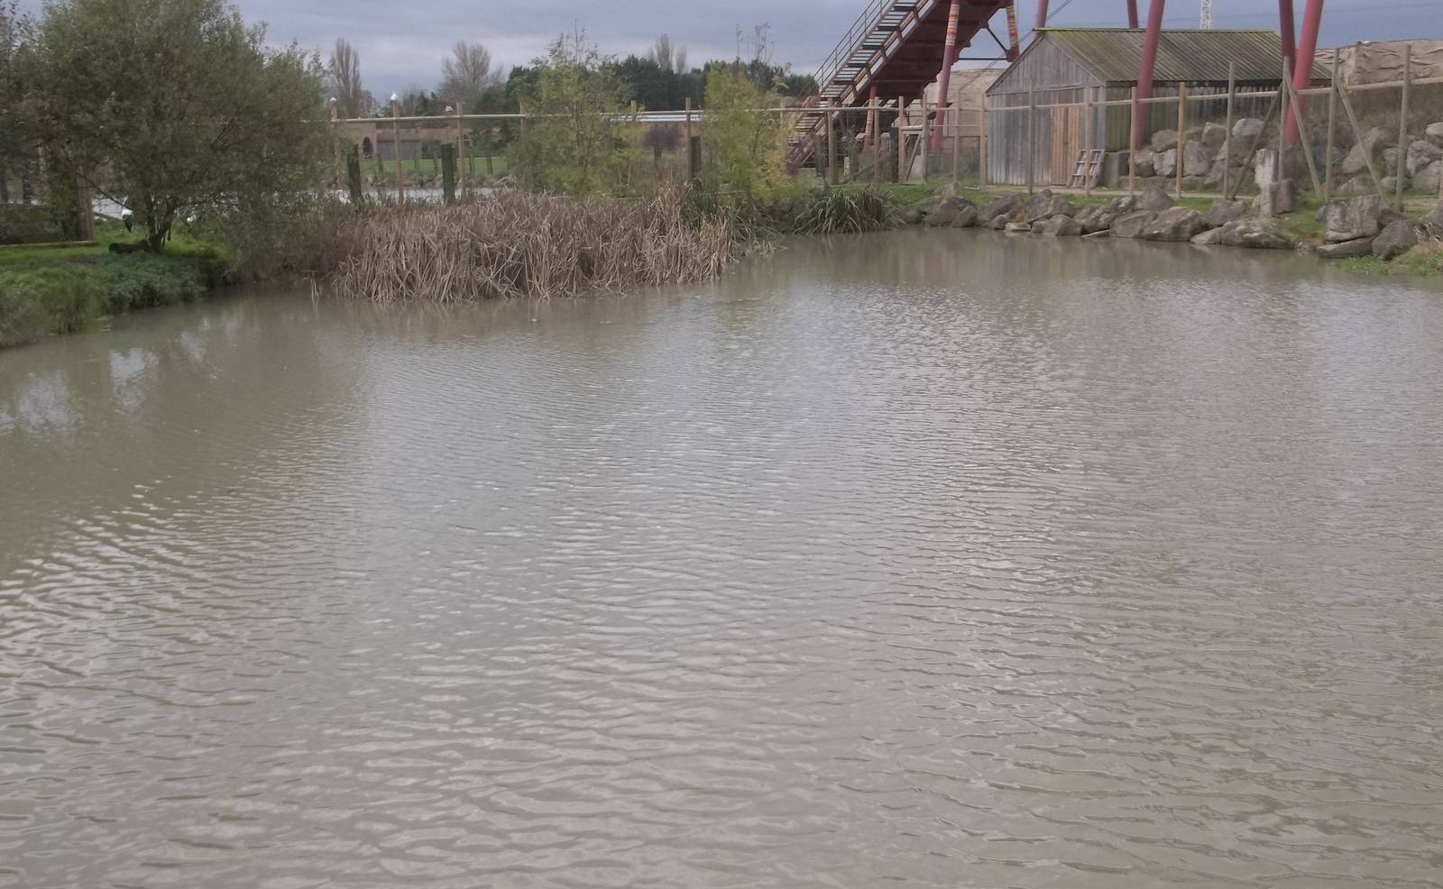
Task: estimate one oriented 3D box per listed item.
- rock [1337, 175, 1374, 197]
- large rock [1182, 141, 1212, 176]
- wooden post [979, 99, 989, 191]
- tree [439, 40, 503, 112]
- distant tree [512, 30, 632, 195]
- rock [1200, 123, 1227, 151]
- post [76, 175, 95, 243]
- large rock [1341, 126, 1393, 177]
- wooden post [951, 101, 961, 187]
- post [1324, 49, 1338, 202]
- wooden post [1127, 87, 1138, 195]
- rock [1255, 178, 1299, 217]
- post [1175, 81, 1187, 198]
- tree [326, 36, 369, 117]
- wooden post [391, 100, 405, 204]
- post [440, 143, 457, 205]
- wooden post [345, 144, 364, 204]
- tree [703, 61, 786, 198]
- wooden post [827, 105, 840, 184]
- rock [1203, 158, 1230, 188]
[{"bbox_3d":[13.369,-5.454,29.000,0.800,0.480,0.650,4,14,24],"label":"rock"},{"bbox_3d":[11.586,-6.960,33.500,0.740,0.850,0.650,3,14,19],"label":"large rock"},{"bbox_3d":[6.614,-7.541,34.563,0.125,2.215,0.125,1,13,11],"label":"wooden post"},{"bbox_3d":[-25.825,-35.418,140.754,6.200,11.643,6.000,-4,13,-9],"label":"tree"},{"bbox_3d":[-3.363,-7.195,30.115,2.700,3.602,2.500,-3,12,-6],"label":"distant tree"},{"bbox_3d":[12.342,-7.705,34.500,0.720,0.700,0.650,3,14,19],"label":"rock"},{"bbox_3d":[-10.830,-4.011,23.379,0.230,1.135,0.200,-7,14,-24],"label":"post"},{"bbox_3d":[14.063,-6.392,30.000,1.000,1.050,0.800,4,14,24],"label":"large rock"},{"bbox_3d":[6.121,-7.804,35.767,0.100,2.177,0.100,0,13,10],"label":"wooden post"},{"bbox_3d":[12.414,-6.505,28.000,0.120,3.100,0.120,4,14,23],"label":"post"},{"bbox_3d":[8.893,-6.539,29.676,0.110,2.293,0.110,2,13,16],"label":"wooden post"},{"bbox_3d":[10.505,-4.666,26.000,0.780,0.700,0.650,3,14,21],"label":"rock"},{"bbox_3d":[9.420,-6.232,28.159,0.105,2.344,0.105,2,13,18],"label":"post"},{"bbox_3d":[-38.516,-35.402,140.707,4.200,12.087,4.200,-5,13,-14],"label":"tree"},{"bbox_3d":[-7.235,-6.505,30.752,0.130,2.319,0.130,-4,13,-12],"label":"wooden post"},{"bbox_3d":[-5.932,-5.857,29.856,0.260,1.345,0.220,-4,13,-10],"label":"post"},{"bbox_3d":[-9.589,-7.007,36.000,0.300,1.600,0.300,-5,13,-14],"label":"wooden post"},{"bbox_3d":[0.494,-7.198,31.667,1.950,3.114,1.900,-1,12,1],"label":"tree"},{"bbox_3d":[3.367,-9.064,41.500,0.200,2.400,0.200,-1,13,5],"label":"wooden post"},{"bbox_3d":[11.886,-6.531,33.000,0.650,0.720,0.600,3,14,19],"label":"rock"}]

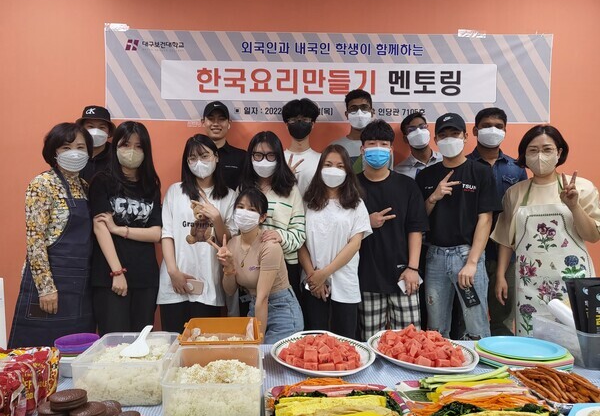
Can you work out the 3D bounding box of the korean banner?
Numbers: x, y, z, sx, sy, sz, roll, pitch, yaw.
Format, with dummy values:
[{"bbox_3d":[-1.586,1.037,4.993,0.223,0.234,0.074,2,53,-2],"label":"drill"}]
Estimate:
[{"bbox_3d":[0.192,-0.878,3.000,3.000,0.600,0.020,0,2,-1],"label":"korean banner"}]

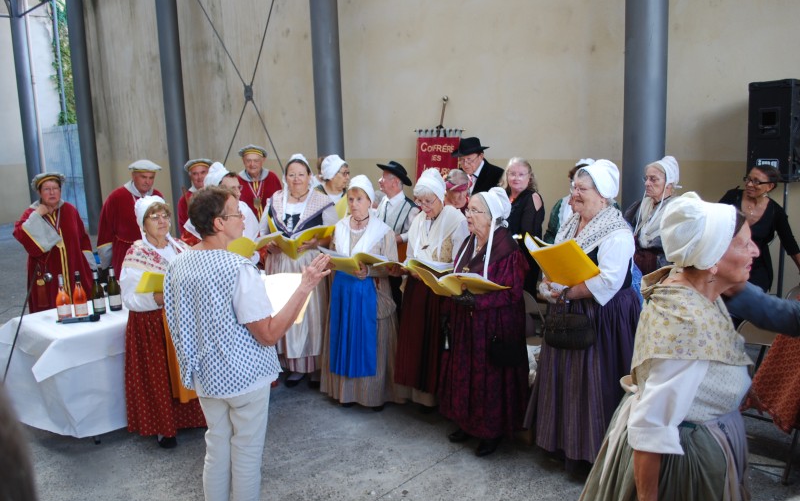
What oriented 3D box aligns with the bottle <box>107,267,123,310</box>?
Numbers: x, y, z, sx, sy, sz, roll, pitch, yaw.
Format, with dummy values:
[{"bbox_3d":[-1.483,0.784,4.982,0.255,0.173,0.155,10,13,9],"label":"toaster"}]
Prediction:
[{"bbox_3d":[-1.982,0.267,4.170,0.080,0.305,0.080,-2,9,0],"label":"bottle"}]

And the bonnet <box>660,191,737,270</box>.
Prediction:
[{"bbox_3d":[0.859,-0.058,1.730,0.205,0.225,0.180,0,9,12],"label":"bonnet"}]

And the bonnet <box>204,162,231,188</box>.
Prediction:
[{"bbox_3d":[-1.313,-0.532,4.350,0.190,0.200,0.180,0,9,10],"label":"bonnet"}]

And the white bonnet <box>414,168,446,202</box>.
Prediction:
[{"bbox_3d":[0.204,-0.435,4.020,0.195,0.220,0.220,4,25,34],"label":"white bonnet"}]

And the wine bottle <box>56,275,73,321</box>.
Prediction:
[{"bbox_3d":[-2.228,0.306,3.965,0.087,0.300,0.087,-2,8,0],"label":"wine bottle"}]

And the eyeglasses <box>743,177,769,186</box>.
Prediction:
[{"bbox_3d":[2.620,-0.505,4.400,0.140,0.045,0.140,-8,18,-23],"label":"eyeglasses"}]

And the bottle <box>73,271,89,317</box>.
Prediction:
[{"bbox_3d":[-2.162,0.292,4.043,0.087,0.300,0.087,-2,8,0],"label":"bottle"}]

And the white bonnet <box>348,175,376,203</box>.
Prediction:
[{"bbox_3d":[-0.255,-0.404,3.980,0.180,0.200,0.200,4,11,33],"label":"white bonnet"}]

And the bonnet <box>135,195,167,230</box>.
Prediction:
[{"bbox_3d":[-1.477,-0.225,3.560,0.200,0.210,0.180,5,11,37],"label":"bonnet"}]

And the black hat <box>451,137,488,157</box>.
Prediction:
[{"bbox_3d":[0.543,-0.809,4.700,0.285,0.130,0.320,6,22,45],"label":"black hat"}]

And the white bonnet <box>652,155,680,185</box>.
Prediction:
[{"bbox_3d":[1.843,-0.552,4.150,0.190,0.200,0.175,0,6,-26],"label":"white bonnet"}]

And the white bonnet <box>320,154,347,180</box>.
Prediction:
[{"bbox_3d":[-0.487,-0.608,4.400,0.190,0.190,0.180,-4,9,-11],"label":"white bonnet"}]

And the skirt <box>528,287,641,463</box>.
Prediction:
[{"bbox_3d":[0.999,0.622,3.170,0.600,0.870,0.660,-7,10,-29],"label":"skirt"}]

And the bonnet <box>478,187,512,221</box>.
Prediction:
[{"bbox_3d":[0.540,-0.266,3.400,0.190,0.200,0.180,-5,9,-18],"label":"bonnet"}]

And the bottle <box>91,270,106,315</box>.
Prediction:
[{"bbox_3d":[-2.086,0.282,4.133,0.087,0.300,0.087,-2,8,0],"label":"bottle"}]

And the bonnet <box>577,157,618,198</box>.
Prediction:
[{"bbox_3d":[1.060,-0.386,3.220,0.215,0.210,0.190,3,6,-18],"label":"bonnet"}]

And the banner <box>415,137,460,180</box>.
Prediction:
[{"bbox_3d":[0.329,-0.640,5.200,0.410,0.660,0.030,0,9,13],"label":"banner"}]

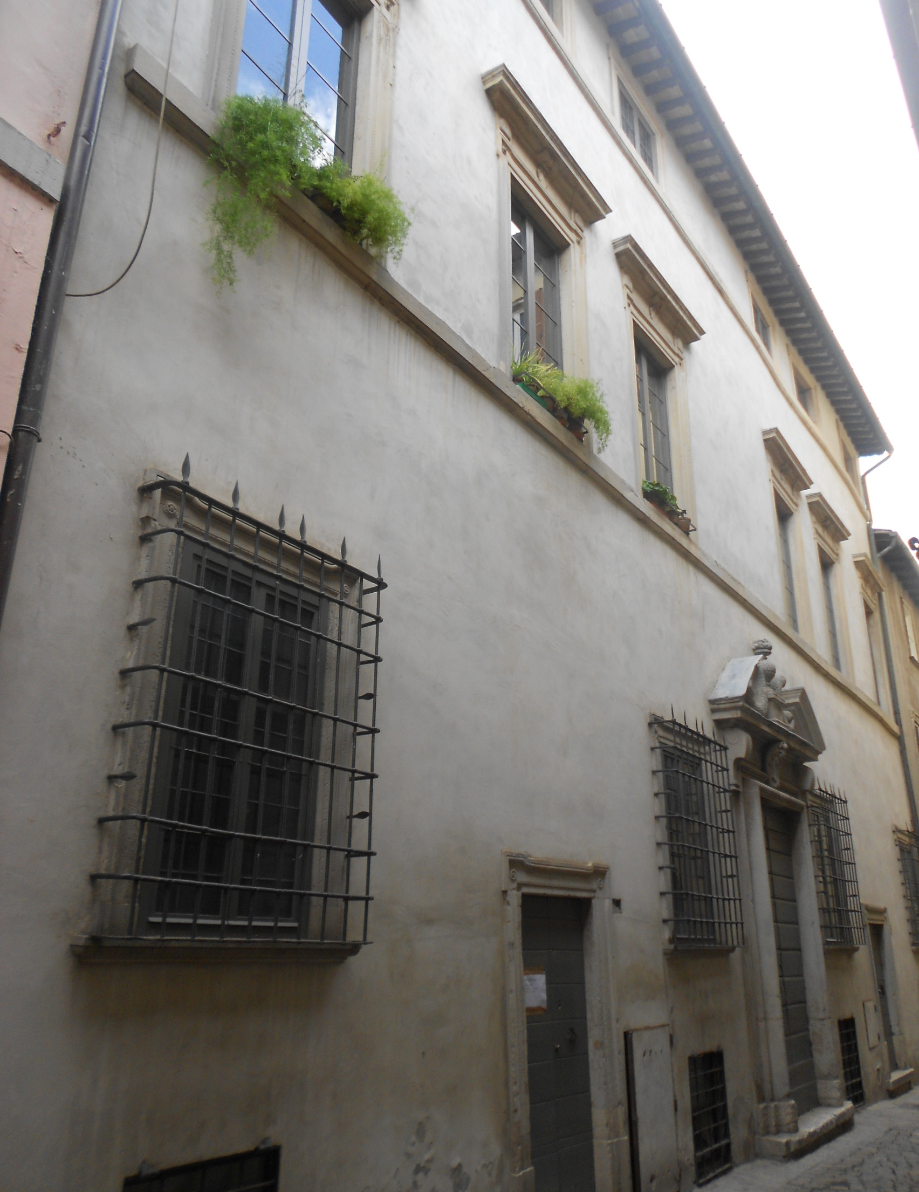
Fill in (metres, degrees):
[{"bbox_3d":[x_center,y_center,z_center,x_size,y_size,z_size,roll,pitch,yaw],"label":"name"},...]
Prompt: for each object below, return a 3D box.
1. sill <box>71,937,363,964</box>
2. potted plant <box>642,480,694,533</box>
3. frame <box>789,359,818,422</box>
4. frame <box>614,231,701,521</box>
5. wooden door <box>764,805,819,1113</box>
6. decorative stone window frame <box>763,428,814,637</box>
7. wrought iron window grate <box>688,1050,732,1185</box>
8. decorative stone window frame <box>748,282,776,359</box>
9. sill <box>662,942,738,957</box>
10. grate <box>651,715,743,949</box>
[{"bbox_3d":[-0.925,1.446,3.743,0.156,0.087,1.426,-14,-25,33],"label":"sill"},{"bbox_3d":[2.042,-0.864,9.120,0.218,0.421,1.123,-14,-25,33],"label":"potted plant"},{"bbox_3d":[6.338,-3.789,17.005,0.128,1.008,1.344,-14,-25,33],"label":"frame"},{"bbox_3d":[2.151,-1.990,9.557,0.312,2.839,2.028,-14,-25,33],"label":"frame"},{"bbox_3d":[3.237,3.532,9.211,0.094,2.914,1.186,-14,-25,33],"label":"wooden door"},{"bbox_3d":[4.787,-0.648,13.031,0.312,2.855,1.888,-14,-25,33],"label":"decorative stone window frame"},{"bbox_3d":[2.004,4.196,7.470,0.080,0.864,0.774,-14,-25,33],"label":"wrought iron window grate"},{"bbox_3d":[5.057,-4.469,15.319,0.128,1.040,1.248,-14,-25,33],"label":"decorative stone window frame"},{"bbox_3d":[2.065,3.034,7.854,0.128,0.096,1.424,-14,-25,33],"label":"sill"},{"bbox_3d":[2.119,2.089,8.142,0.240,1.888,1.296,-14,-25,33],"label":"grate"}]

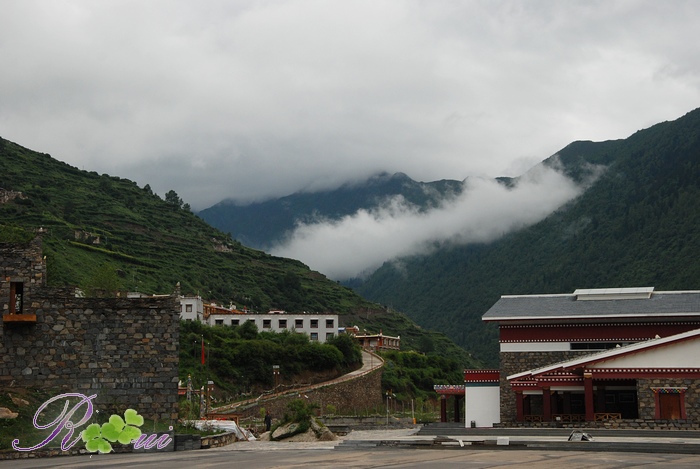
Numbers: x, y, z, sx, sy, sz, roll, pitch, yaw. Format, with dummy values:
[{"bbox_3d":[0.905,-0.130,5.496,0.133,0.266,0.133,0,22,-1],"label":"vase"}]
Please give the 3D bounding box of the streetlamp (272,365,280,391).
[{"bbox_3d":[-8.377,16.434,160.000,0.800,3.300,0.600,0,-7,0],"label":"streetlamp"}]

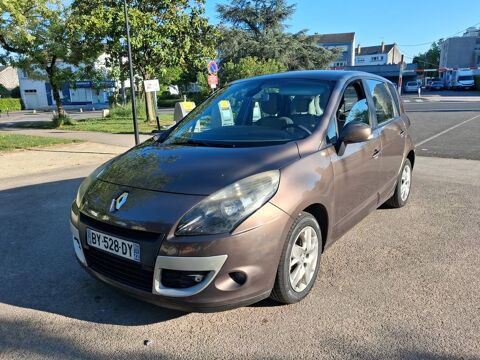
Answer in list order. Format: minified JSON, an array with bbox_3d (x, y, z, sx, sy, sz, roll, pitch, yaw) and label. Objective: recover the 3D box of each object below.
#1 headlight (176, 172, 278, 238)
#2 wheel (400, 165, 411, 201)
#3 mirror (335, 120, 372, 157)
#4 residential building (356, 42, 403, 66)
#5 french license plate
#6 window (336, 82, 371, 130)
[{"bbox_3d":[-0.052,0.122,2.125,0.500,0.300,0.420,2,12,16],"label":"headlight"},{"bbox_3d":[1.997,0.027,4.619,0.160,0.445,0.445,7,15,36],"label":"wheel"},{"bbox_3d":[0.829,-0.311,2.730,0.230,0.250,0.190,7,15,36],"label":"mirror"},{"bbox_3d":[35.235,-29.406,97.000,10.500,10.800,8.500,8,16,38],"label":"residential building"},{"bbox_3d":[-0.769,0.390,2.269,0.520,0.110,0.020,7,11,36],"label":"french license plate"},{"bbox_3d":[0.921,-0.600,3.136,0.080,0.500,0.800,-9,5,38],"label":"window"}]

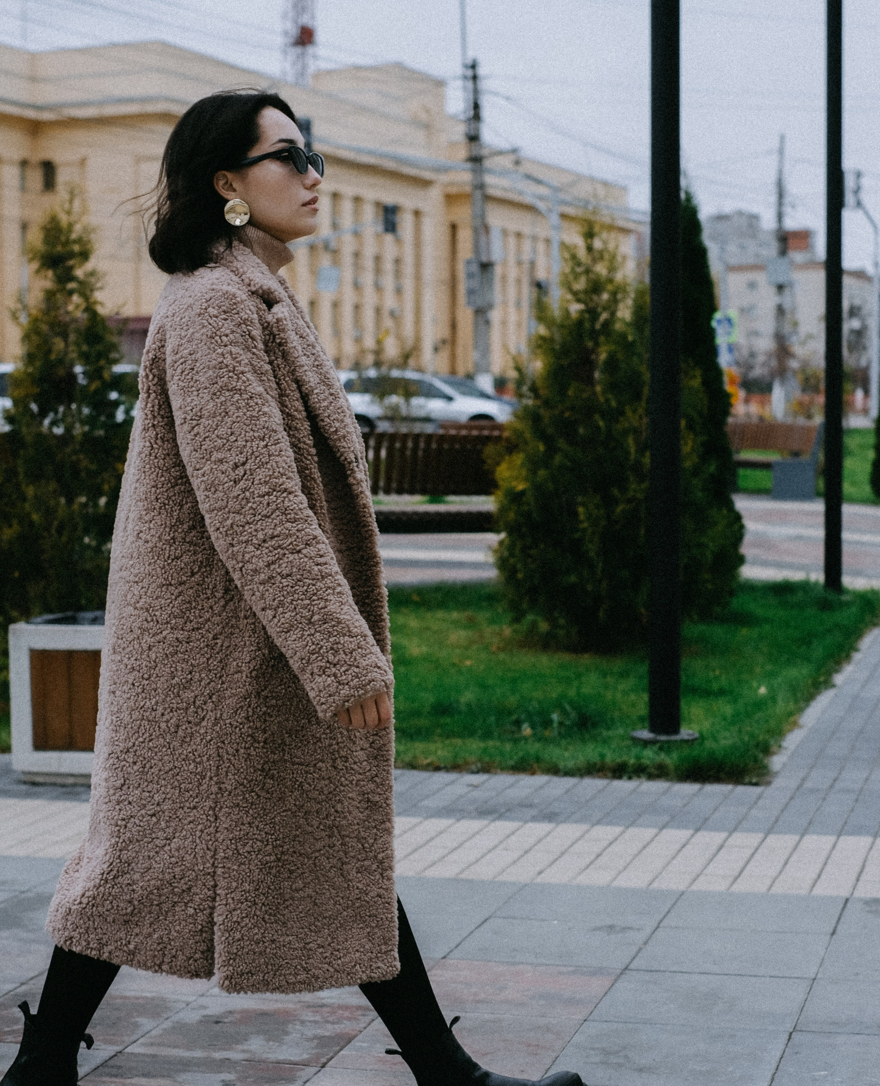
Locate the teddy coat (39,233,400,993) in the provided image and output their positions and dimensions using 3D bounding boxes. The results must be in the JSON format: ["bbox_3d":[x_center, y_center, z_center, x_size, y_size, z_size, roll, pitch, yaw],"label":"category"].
[{"bbox_3d":[-0.347,0.095,3.070,0.530,1.150,0.480,0,3,17],"label":"teddy coat"}]

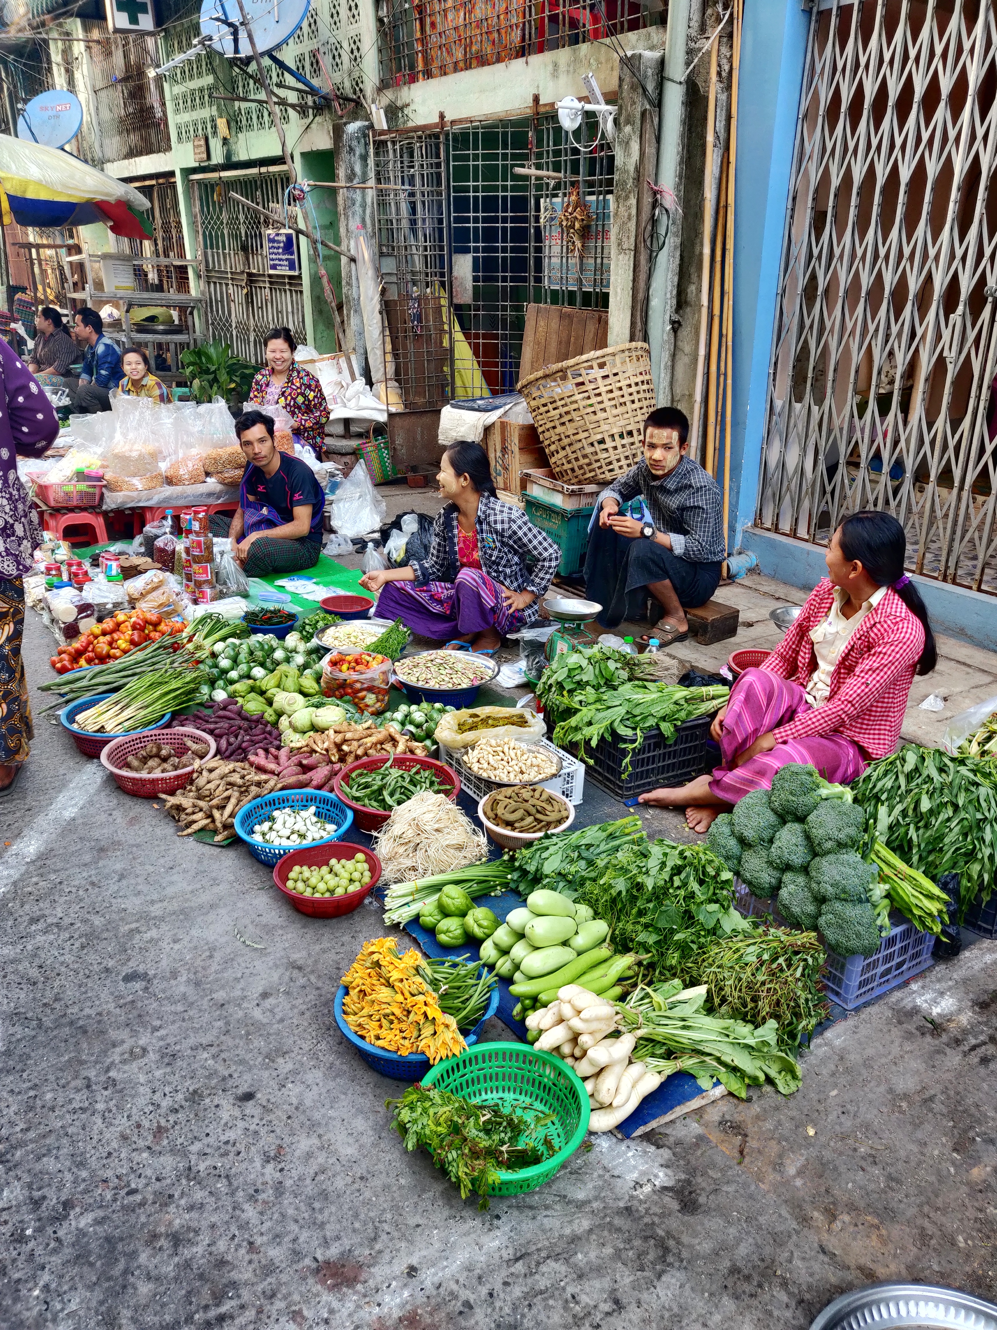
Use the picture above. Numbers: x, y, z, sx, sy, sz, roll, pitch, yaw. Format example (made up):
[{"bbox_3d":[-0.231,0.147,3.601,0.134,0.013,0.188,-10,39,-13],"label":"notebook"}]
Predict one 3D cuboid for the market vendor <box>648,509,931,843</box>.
[{"bbox_3d":[0.855,-0.004,2.733,0.710,0.860,0.500,-17,28,-34],"label":"market vendor"}]

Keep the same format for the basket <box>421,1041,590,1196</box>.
[{"bbox_3d":[0.014,0.855,1.783,0.310,0.106,0.310,-1,25,0],"label":"basket"}]

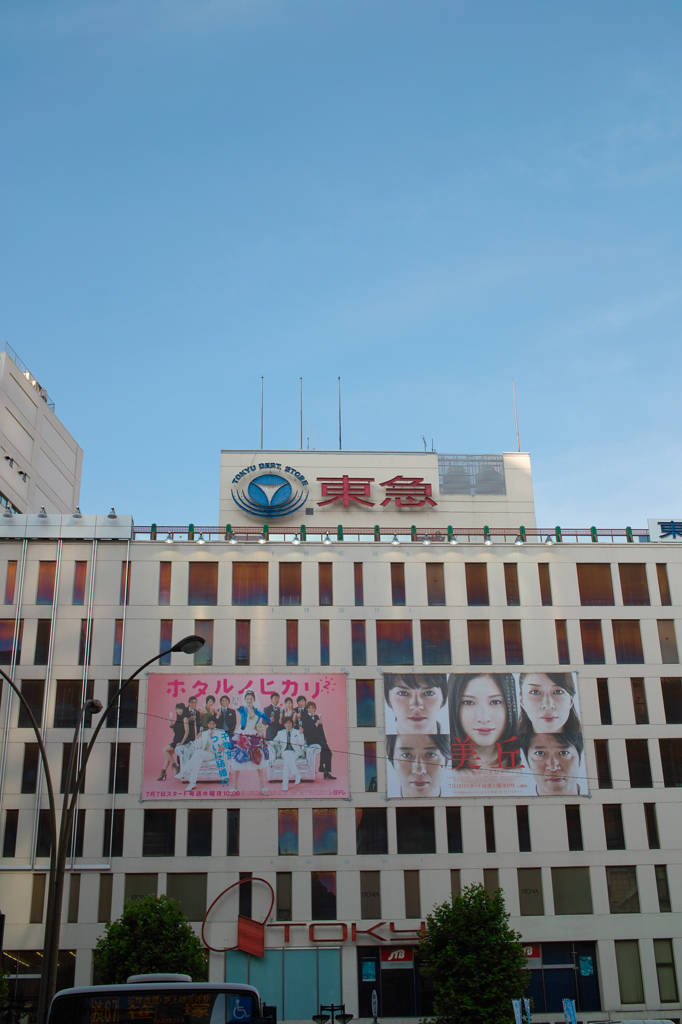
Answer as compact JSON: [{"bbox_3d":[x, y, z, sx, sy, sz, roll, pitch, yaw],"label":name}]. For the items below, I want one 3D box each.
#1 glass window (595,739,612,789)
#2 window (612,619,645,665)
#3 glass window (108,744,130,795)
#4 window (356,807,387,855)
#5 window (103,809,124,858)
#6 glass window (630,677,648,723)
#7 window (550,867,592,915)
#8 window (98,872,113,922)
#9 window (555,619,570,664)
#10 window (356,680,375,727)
[{"bbox_3d":[15.828,15.175,70.142,0.856,2.964,0.150,0,-24,-4],"label":"glass window"},{"bbox_3d":[18.385,8.300,74.537,1.804,2.923,0.200,0,-22,-4],"label":"window"},{"bbox_3d":[-13.121,15.246,69.303,1.099,2.940,0.150,0,-21,-4],"label":"glass window"},{"bbox_3d":[1.872,19.011,69.422,1.863,2.707,0.150,0,-23,-4],"label":"window"},{"bbox_3d":[-12.897,18.192,66.113,1.137,2.607,0.200,0,-20,-4],"label":"window"},{"bbox_3d":[18.783,11.858,73.158,0.851,2.926,0.200,0,-22,-4],"label":"glass window"},{"bbox_3d":[13.683,22.378,68.877,2.293,2.672,0.150,0,-23,-4],"label":"window"},{"bbox_3d":[-13.166,21.641,65.307,0.701,2.620,0.150,0,-24,-4],"label":"window"},{"bbox_3d":[13.631,7.987,71.708,0.702,2.834,0.200,0,-20,-4],"label":"window"},{"bbox_3d":[1.567,11.807,71.958,1.139,2.949,0.200,0,-22,-4],"label":"window"}]

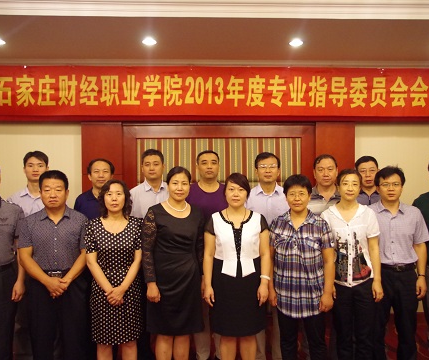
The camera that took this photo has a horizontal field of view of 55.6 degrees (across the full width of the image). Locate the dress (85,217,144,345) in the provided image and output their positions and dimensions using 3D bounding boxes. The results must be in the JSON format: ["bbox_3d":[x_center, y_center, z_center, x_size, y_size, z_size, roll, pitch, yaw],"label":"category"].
[{"bbox_3d":[-0.656,0.643,2.680,0.380,0.800,0.250,0,2,-11],"label":"dress"}]

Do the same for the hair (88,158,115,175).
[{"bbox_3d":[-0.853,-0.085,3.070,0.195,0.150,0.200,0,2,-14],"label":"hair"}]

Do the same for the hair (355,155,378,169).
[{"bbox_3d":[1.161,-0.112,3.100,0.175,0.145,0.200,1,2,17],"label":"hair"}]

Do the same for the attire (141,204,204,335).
[{"bbox_3d":[-0.270,0.567,2.680,0.410,0.830,0.260,0,2,-11],"label":"attire"}]

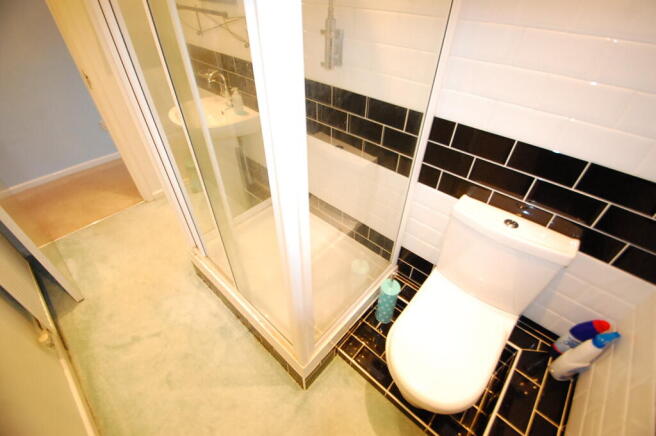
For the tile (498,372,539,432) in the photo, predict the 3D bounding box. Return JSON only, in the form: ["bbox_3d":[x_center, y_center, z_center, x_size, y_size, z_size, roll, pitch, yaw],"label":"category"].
[{"bbox_3d":[0.712,0.677,1.014,0.097,0.010,0.200,31,50,29],"label":"tile"}]

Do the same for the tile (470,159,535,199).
[{"bbox_3d":[0.637,-0.146,1.013,0.200,0.099,0.010,31,50,29],"label":"tile"}]

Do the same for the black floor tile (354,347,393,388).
[{"bbox_3d":[0.227,0.709,1.304,0.200,0.010,0.100,31,49,30],"label":"black floor tile"}]

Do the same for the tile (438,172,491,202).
[{"bbox_3d":[0.560,-0.117,1.127,0.200,0.099,0.010,31,50,29],"label":"tile"}]

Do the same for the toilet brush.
[{"bbox_3d":[0.294,0.410,1.356,0.089,0.310,0.089,1,42,-1],"label":"toilet brush"}]

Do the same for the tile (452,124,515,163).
[{"bbox_3d":[0.550,-0.263,0.975,0.200,0.100,0.010,31,49,30],"label":"tile"}]

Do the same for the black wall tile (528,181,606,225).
[{"bbox_3d":[0.789,-0.053,0.914,0.200,0.099,0.010,31,50,29],"label":"black wall tile"}]

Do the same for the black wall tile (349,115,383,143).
[{"bbox_3d":[0.174,-0.415,1.288,0.200,0.100,0.010,31,49,30],"label":"black wall tile"}]

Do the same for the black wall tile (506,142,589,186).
[{"bbox_3d":[0.699,-0.172,0.876,0.200,0.100,0.010,31,49,30],"label":"black wall tile"}]

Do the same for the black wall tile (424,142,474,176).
[{"bbox_3d":[0.484,-0.239,1.111,0.200,0.099,0.010,31,50,29],"label":"black wall tile"}]

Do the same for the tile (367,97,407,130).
[{"bbox_3d":[0.251,-0.445,1.173,0.200,0.100,0.010,31,49,30],"label":"tile"}]

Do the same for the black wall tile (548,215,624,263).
[{"bbox_3d":[0.843,0.070,0.908,0.200,0.100,0.010,31,49,30],"label":"black wall tile"}]

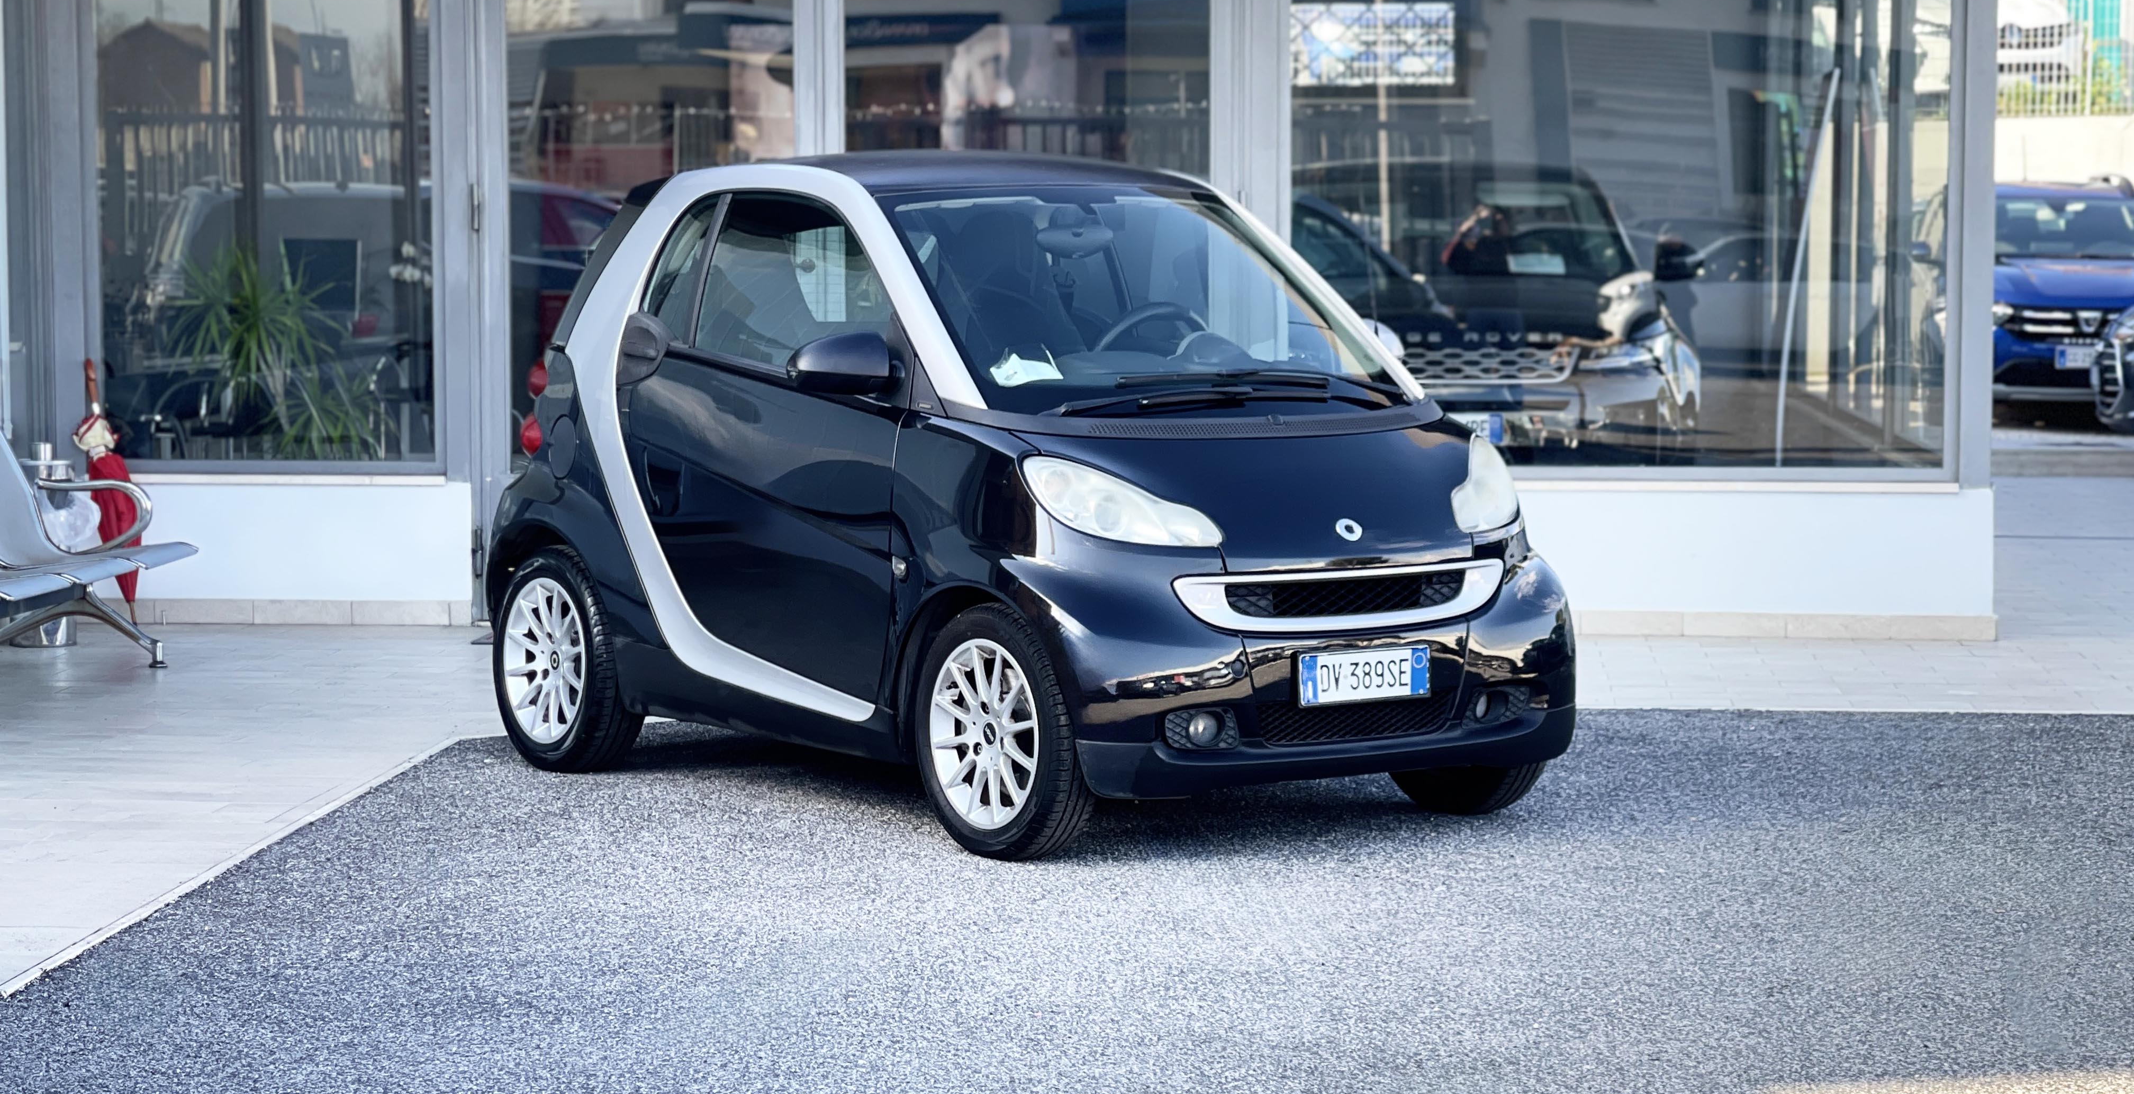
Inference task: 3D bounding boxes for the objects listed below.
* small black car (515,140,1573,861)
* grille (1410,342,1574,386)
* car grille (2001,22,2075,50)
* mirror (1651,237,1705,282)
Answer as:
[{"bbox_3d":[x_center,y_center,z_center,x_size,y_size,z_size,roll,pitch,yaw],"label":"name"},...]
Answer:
[{"bbox_3d":[-0.112,-0.172,9.574,1.600,1.545,2.690,-3,6,-36],"label":"small black car"},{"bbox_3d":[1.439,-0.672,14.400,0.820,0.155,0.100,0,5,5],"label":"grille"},{"bbox_3d":[7.480,-4.050,31.200,0.950,0.225,0.130,-1,5,-15],"label":"car grille"},{"bbox_3d":[2.478,-1.170,16.000,0.225,0.180,0.140,0,5,5],"label":"mirror"}]

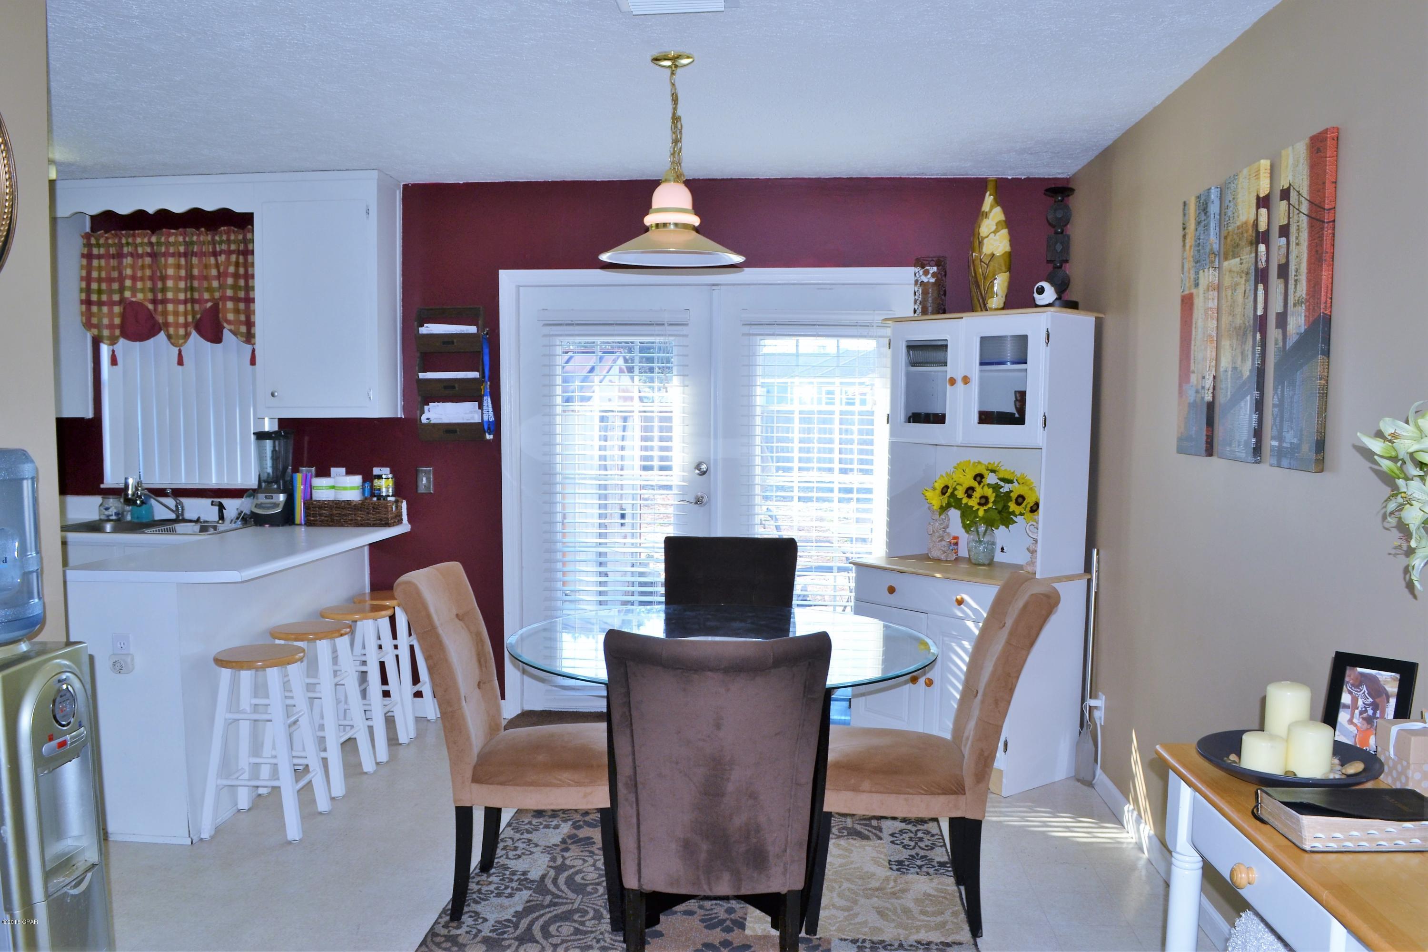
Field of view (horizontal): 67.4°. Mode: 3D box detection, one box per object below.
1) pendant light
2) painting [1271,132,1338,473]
[{"bbox_3d":[-0.119,-0.918,3.080,0.420,0.579,0.420,0,4,4],"label":"pendant light"},{"bbox_3d":[1.351,-0.391,2.458,0.026,0.752,0.225,1,4,4],"label":"painting"}]

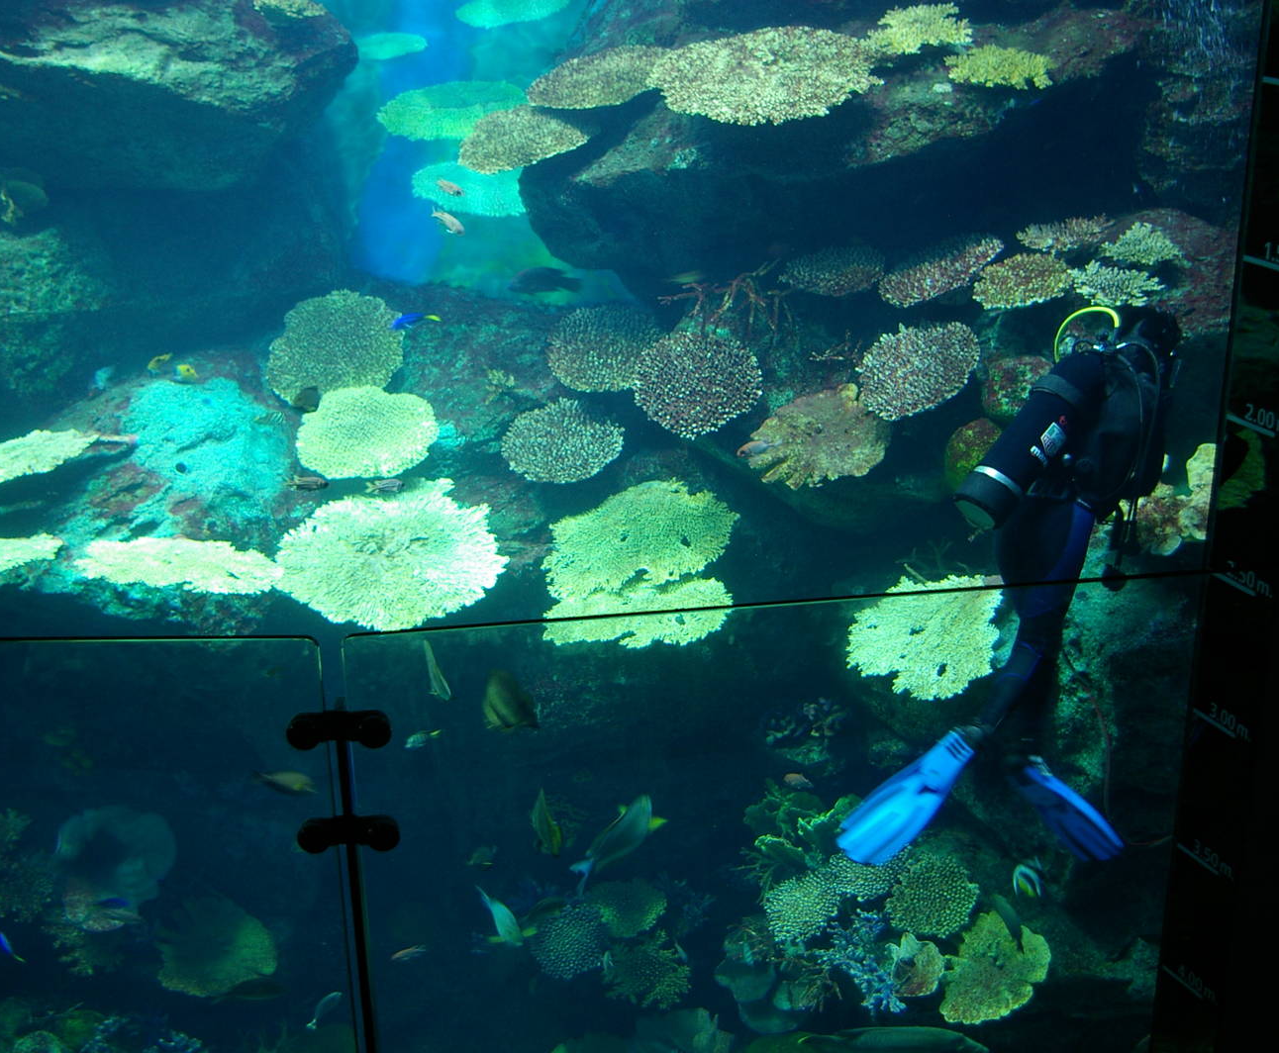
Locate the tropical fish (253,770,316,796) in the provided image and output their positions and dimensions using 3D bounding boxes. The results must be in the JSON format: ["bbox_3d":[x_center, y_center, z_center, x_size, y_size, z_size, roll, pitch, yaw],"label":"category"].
[{"bbox_3d":[-1.216,0.881,5.900,0.210,0.085,0.050,13,23,1],"label":"tropical fish"}]

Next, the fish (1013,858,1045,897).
[{"bbox_3d":[1.403,1.271,6.200,0.050,0.120,0.140,-14,31,-29],"label":"fish"}]

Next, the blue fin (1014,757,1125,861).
[{"bbox_3d":[1.501,0.987,6.000,0.200,0.520,0.100,-12,42,48],"label":"blue fin"}]

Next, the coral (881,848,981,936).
[{"bbox_3d":[1.105,1.389,6.500,0.340,0.170,0.310,-1,52,0],"label":"coral"}]

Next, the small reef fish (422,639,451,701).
[{"bbox_3d":[-0.708,0.502,6.000,0.060,0.100,0.220,-9,64,-18],"label":"small reef fish"}]

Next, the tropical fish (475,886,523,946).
[{"bbox_3d":[-0.524,1.450,6.400,0.095,0.120,0.300,-14,34,-28],"label":"tropical fish"}]

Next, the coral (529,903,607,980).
[{"bbox_3d":[-0.287,1.644,6.800,0.310,0.150,0.290,-1,57,0],"label":"coral"}]

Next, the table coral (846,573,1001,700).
[{"bbox_3d":[1.098,0.424,6.600,0.550,0.170,0.480,-1,51,0],"label":"table coral"}]

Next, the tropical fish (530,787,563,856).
[{"bbox_3d":[-0.346,1.104,6.400,0.085,0.130,0.300,-6,33,-11],"label":"tropical fish"}]

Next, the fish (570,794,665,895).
[{"bbox_3d":[-0.070,1.164,6.300,0.120,0.160,0.430,13,41,32],"label":"fish"}]

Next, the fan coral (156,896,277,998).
[{"bbox_3d":[-1.775,1.762,7.200,0.460,0.310,0.300,-2,22,0],"label":"fan coral"}]

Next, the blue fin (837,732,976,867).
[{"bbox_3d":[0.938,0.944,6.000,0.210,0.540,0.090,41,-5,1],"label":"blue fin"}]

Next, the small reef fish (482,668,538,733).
[{"bbox_3d":[-0.457,0.611,6.000,0.080,0.160,0.210,-18,68,-35],"label":"small reef fish"}]

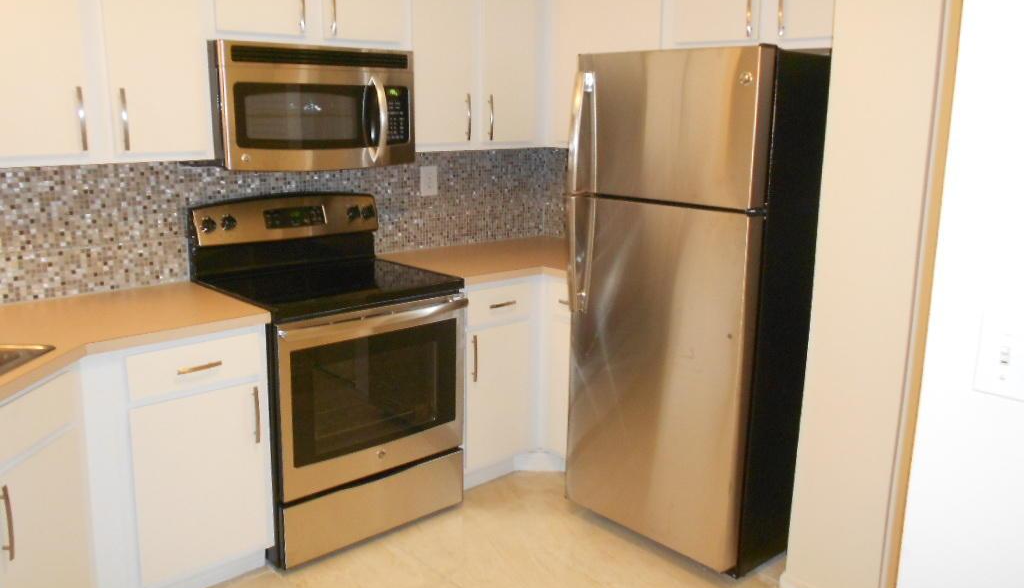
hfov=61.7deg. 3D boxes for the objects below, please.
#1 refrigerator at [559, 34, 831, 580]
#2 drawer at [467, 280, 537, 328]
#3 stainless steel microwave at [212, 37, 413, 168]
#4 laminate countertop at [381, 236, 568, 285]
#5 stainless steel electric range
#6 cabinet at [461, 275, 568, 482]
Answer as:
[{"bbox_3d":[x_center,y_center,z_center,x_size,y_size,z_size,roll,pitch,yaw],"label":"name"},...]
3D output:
[{"bbox_3d":[0.733,0.023,3.123,0.820,1.730,0.765,-9,16,-38],"label":"refrigerator"},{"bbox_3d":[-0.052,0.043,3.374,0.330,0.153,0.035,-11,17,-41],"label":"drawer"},{"bbox_3d":[-0.769,-0.682,3.110,0.760,0.409,0.425,-11,17,-41],"label":"stainless steel microwave"},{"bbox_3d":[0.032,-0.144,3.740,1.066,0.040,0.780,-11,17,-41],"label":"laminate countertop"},{"bbox_3d":[-0.668,0.260,3.220,0.764,1.200,0.675,-11,17,-41],"label":"stainless steel electric range"},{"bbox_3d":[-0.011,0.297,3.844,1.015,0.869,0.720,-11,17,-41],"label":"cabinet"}]

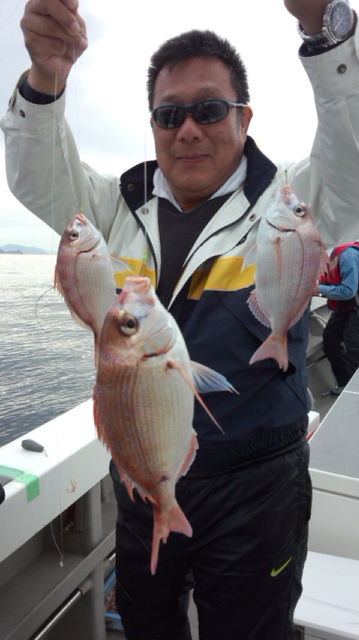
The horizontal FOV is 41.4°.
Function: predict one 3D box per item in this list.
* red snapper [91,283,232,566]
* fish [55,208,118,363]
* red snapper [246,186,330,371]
[{"bbox_3d":[-0.019,0.100,0.480,0.125,0.302,0.068,-1,9,20],"label":"red snapper"},{"bbox_3d":[-0.129,-0.044,0.690,0.086,0.222,0.043,-4,8,9],"label":"fish"},{"bbox_3d":[0.146,-0.059,0.640,0.100,0.243,0.046,4,8,-2],"label":"red snapper"}]

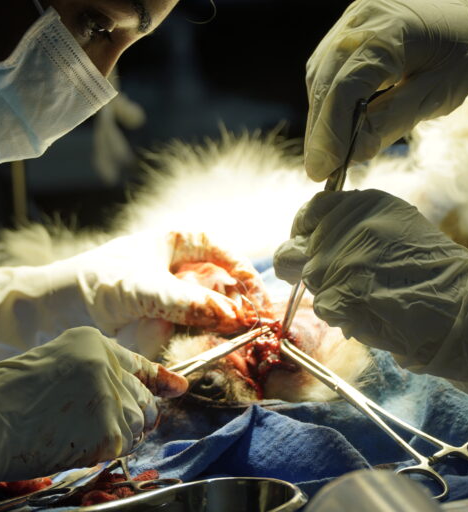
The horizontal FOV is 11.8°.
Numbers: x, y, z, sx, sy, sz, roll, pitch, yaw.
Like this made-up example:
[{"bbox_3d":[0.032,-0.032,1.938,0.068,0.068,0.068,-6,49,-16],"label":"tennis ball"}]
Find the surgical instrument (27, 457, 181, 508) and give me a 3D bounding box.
[{"bbox_3d":[-0.076,0.137,1.420,0.095,0.022,0.140,0,10,2],"label":"surgical instrument"}]

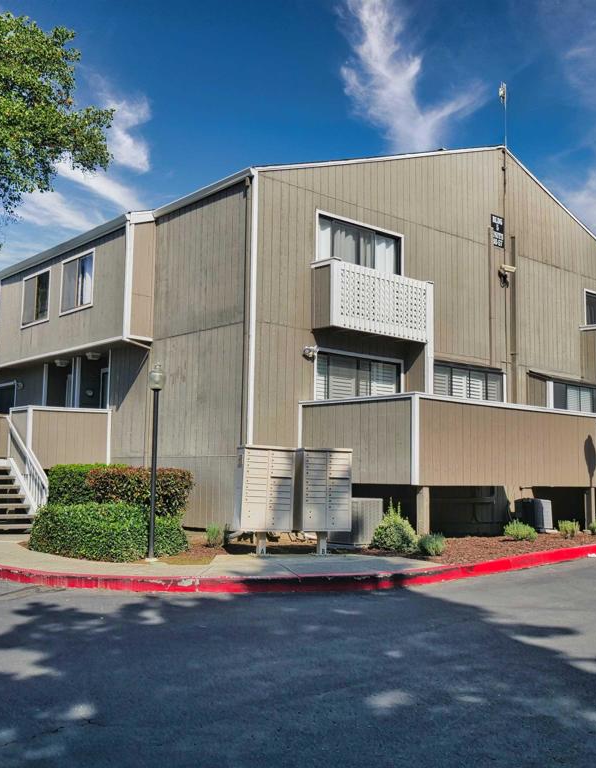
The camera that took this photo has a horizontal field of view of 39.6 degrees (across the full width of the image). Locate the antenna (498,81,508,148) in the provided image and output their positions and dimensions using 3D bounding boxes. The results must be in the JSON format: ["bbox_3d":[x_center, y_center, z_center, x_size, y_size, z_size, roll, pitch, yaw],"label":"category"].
[{"bbox_3d":[5.149,-6.746,20.676,0.220,1.760,0.220,6,-8,-40],"label":"antenna"}]

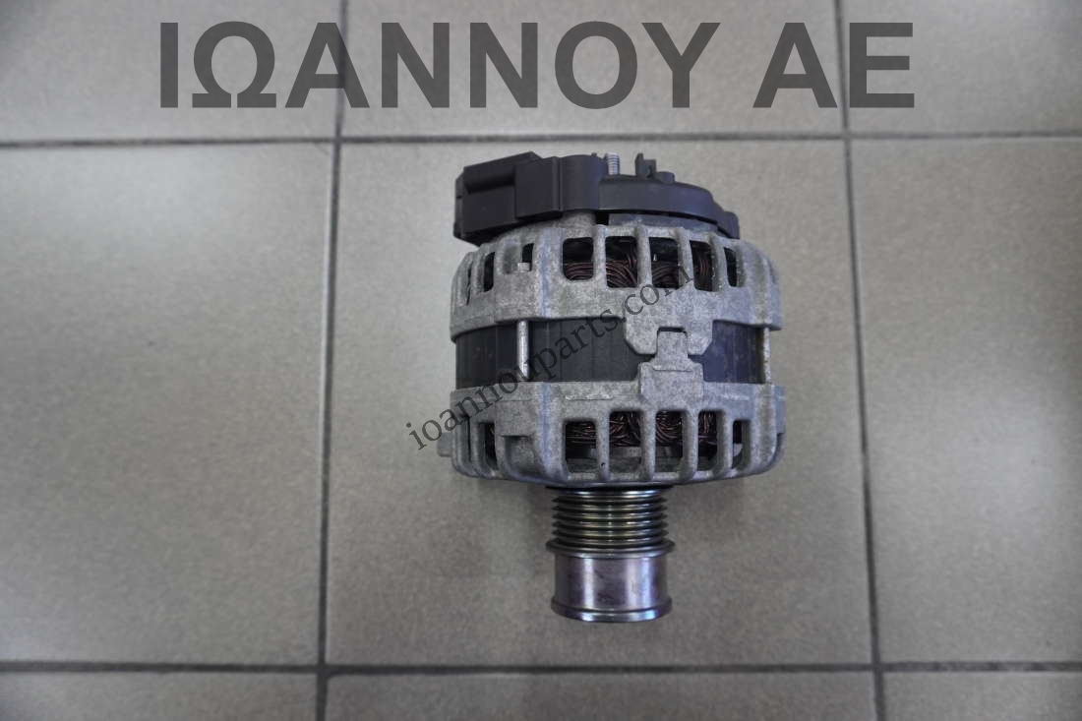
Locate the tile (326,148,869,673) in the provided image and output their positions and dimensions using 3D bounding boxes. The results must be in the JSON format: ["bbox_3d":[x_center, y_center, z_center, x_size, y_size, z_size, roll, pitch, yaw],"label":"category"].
[{"bbox_3d":[0.031,0.019,0.415,0.298,0.009,0.298,0,83,0],"label":"tile"}]

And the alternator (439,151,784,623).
[{"bbox_3d":[0.030,0.011,0.332,0.160,0.157,0.198,0,83,0],"label":"alternator"}]

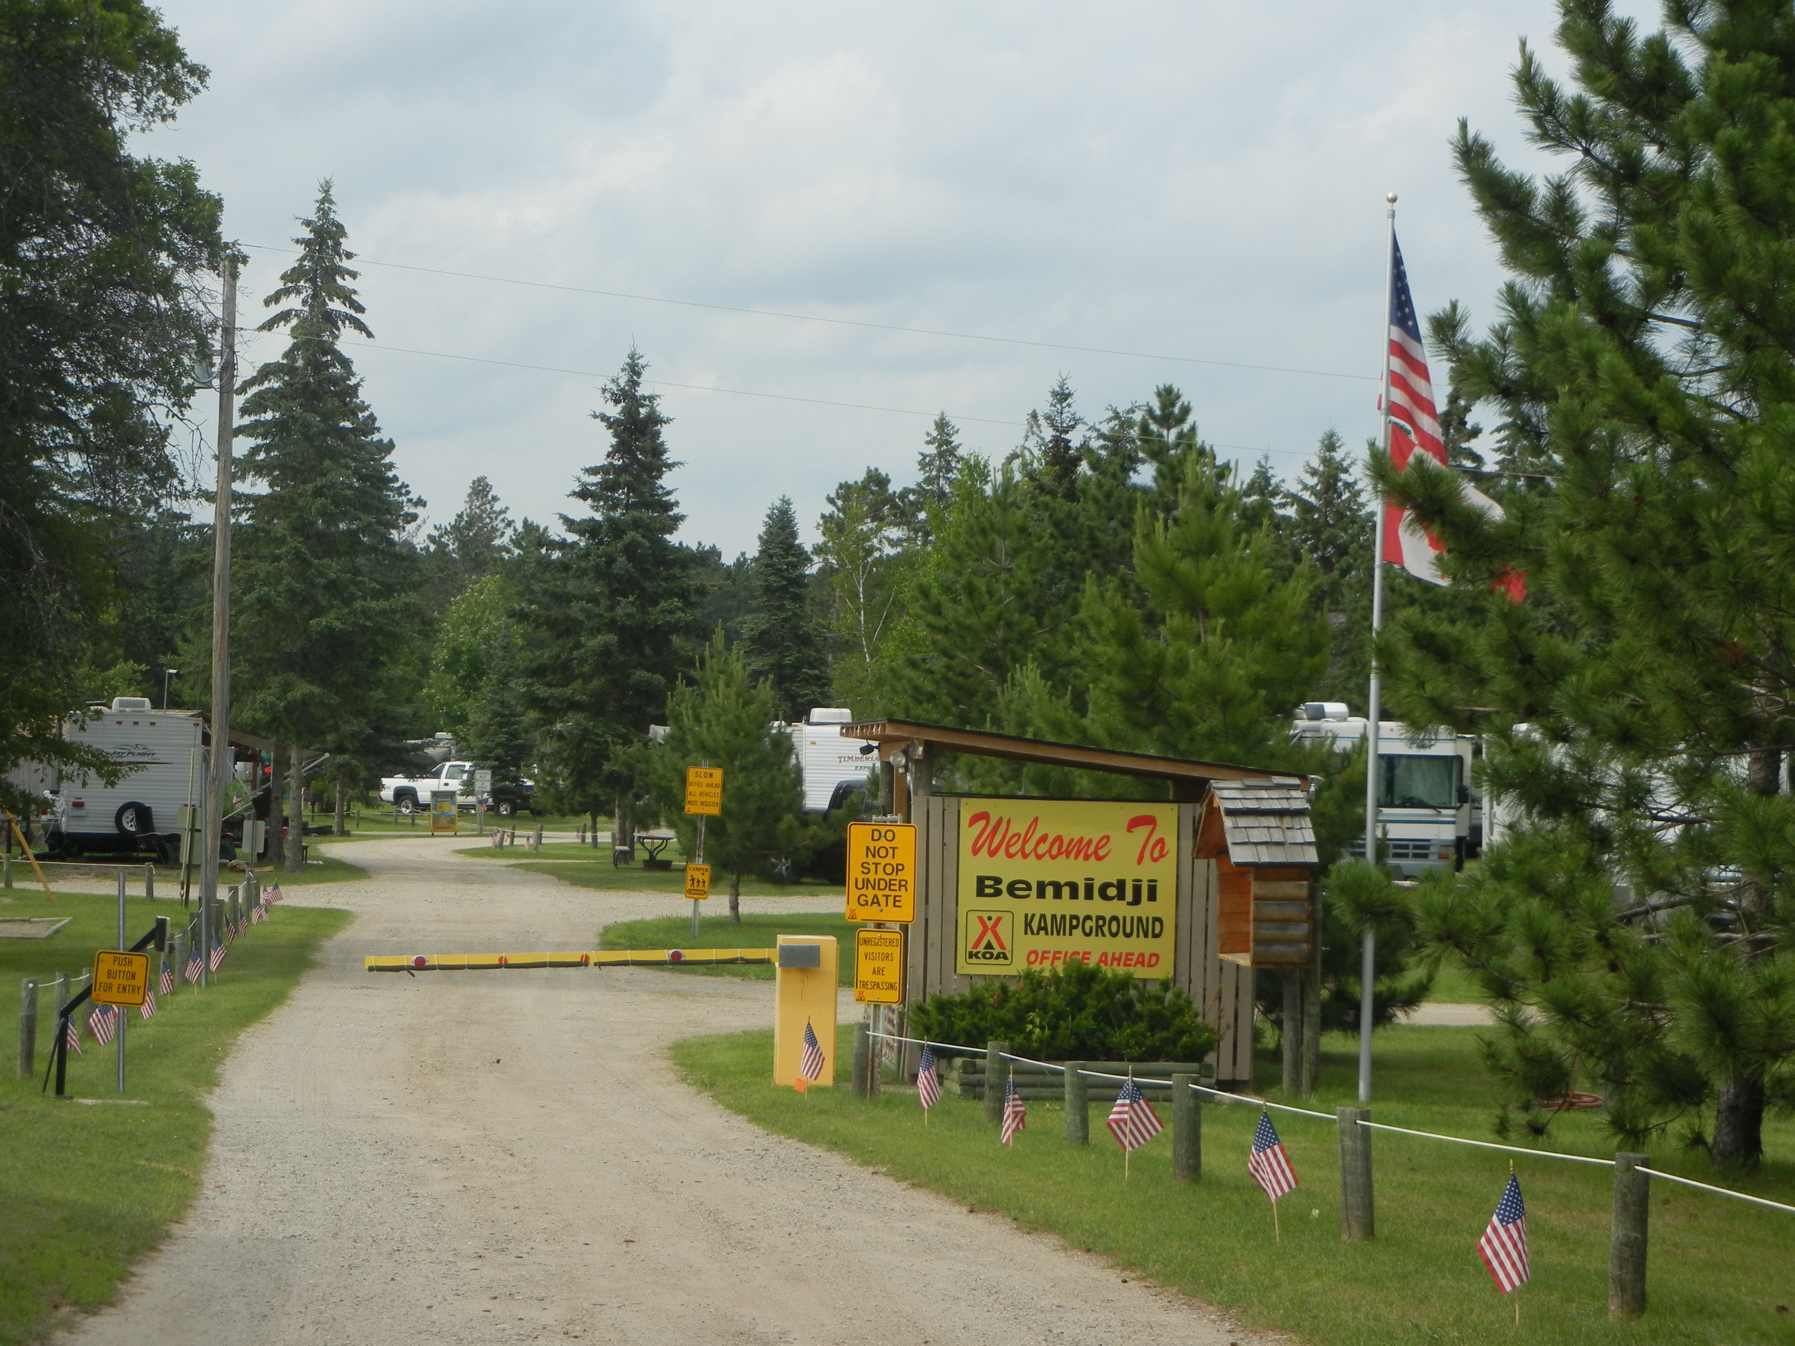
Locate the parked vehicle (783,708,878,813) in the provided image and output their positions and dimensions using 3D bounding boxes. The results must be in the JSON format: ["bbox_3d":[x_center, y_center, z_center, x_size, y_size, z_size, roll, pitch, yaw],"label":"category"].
[{"bbox_3d":[-1.764,2.365,90.000,2.450,3.300,7.300,2,-2,-18],"label":"parked vehicle"}]

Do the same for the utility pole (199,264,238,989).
[{"bbox_3d":[-8.965,-1.206,61.105,0.250,8.800,0.250,1,-1,0],"label":"utility pole"}]

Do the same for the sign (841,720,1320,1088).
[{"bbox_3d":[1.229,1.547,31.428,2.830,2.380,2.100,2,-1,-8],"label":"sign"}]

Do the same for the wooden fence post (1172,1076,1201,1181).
[{"bbox_3d":[1.450,2.264,23.006,0.137,0.540,0.137,1,-1,0],"label":"wooden fence post"}]

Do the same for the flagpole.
[{"bbox_3d":[3.005,-0.164,29.069,0.090,5.750,0.090,1,-1,0],"label":"flagpole"}]

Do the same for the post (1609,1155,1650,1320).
[{"bbox_3d":[2.110,1.619,13.300,0.105,0.480,0.105,1,-1,0],"label":"post"}]

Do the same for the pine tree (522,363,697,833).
[{"bbox_3d":[-5.952,-1.477,101.136,4.000,11.400,4.000,1,-1,0],"label":"pine tree"}]

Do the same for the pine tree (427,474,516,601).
[{"bbox_3d":[-20.887,-1.812,225.000,4.400,15.600,4.400,1,-1,0],"label":"pine tree"}]

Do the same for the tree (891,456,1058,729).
[{"bbox_3d":[1.665,-0.036,80.000,3.800,7.300,3.800,1,-1,0],"label":"tree"}]

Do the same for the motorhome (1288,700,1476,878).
[{"bbox_3d":[8.395,2.523,90.460,2.550,3.600,9.000,2,-1,-11],"label":"motorhome"}]

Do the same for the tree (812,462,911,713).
[{"bbox_3d":[-0.982,-0.463,122.000,2.800,9.700,2.800,1,-1,0],"label":"tree"}]

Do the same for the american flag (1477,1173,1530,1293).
[{"bbox_3d":[2.266,2.088,17.200,0.200,0.460,0.120,1,-1,6],"label":"american flag"}]

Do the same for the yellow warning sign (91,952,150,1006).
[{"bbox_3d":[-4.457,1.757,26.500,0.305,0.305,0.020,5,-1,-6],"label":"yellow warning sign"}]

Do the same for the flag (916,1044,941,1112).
[{"bbox_3d":[0.176,2.258,25.800,0.150,0.370,0.090,1,-1,-6],"label":"flag"}]

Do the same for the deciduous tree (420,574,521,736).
[{"bbox_3d":[-16.932,0.695,183.000,4.100,9.400,4.100,1,-1,0],"label":"deciduous tree"}]

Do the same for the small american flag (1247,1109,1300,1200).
[{"bbox_3d":[1.314,1.683,16.100,0.190,0.340,0.100,1,-1,6],"label":"small american flag"}]

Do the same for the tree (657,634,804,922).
[{"bbox_3d":[-2.342,1.421,64.500,2.100,4.100,2.100,1,-1,0],"label":"tree"}]

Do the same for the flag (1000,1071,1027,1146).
[{"bbox_3d":[0.612,2.306,24.400,0.150,0.380,0.090,1,-1,-6],"label":"flag"}]

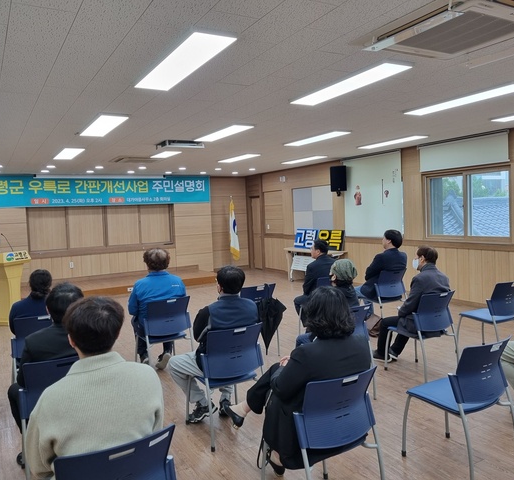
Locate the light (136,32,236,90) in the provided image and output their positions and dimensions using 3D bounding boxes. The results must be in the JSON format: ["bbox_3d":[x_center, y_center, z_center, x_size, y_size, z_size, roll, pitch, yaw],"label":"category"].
[{"bbox_3d":[-0.541,-1.199,3.340,0.310,0.050,1.240,-4,3,-30],"label":"light"}]

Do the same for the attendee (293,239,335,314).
[{"bbox_3d":[0.681,0.592,5.702,0.520,1.220,0.710,-4,3,-36],"label":"attendee"}]

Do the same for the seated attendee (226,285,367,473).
[{"bbox_3d":[0.176,0.783,2.552,0.500,1.180,0.940,-4,3,-36],"label":"seated attendee"}]

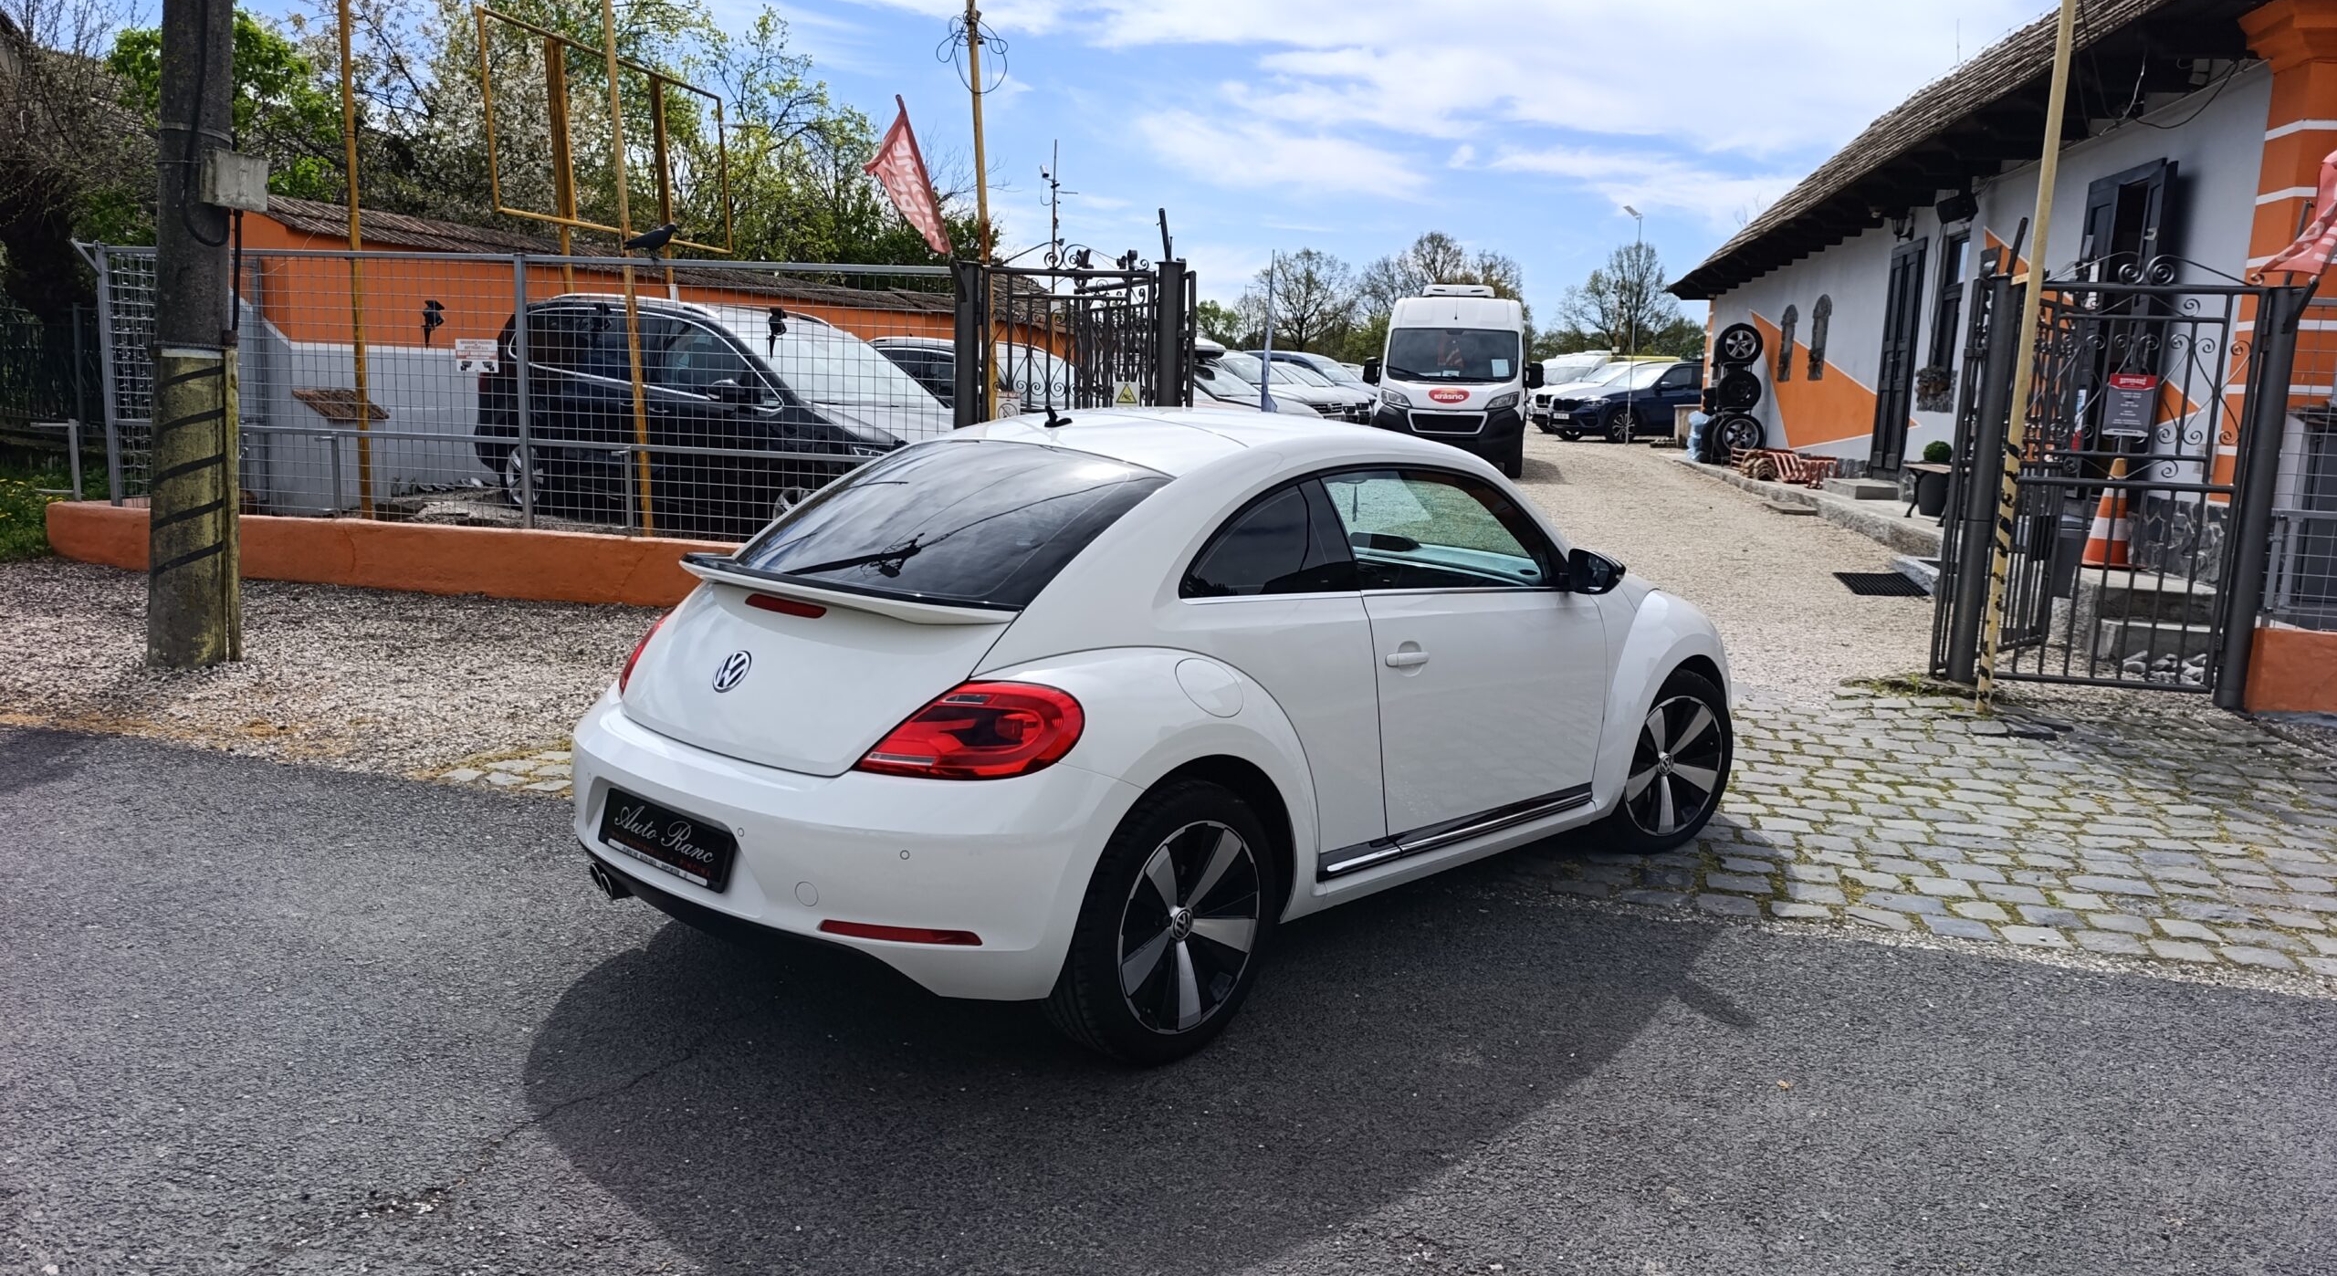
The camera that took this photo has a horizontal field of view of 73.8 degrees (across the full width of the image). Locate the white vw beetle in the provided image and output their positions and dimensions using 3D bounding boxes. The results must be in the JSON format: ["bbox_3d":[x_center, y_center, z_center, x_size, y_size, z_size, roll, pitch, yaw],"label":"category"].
[{"bbox_3d":[0.289,0.043,4.998,1.830,1.487,4.280,9,11,41],"label":"white vw beetle"}]

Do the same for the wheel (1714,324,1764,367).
[{"bbox_3d":[8.531,-4.381,23.249,0.630,0.630,0.220,3,8,7],"label":"wheel"}]

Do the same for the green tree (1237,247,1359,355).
[{"bbox_3d":[5.133,-11.999,62.501,4.800,7.160,4.800,2,8,4],"label":"green tree"}]

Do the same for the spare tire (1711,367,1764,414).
[{"bbox_3d":[8.512,-3.698,23.249,0.620,0.620,0.220,3,8,7],"label":"spare tire"}]

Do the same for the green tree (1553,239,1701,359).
[{"bbox_3d":[18.116,-12.041,62.547,5.820,7.810,5.820,4,8,15],"label":"green tree"}]

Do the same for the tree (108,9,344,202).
[{"bbox_3d":[-14.075,-5.954,23.474,3.670,6.770,3.670,-3,9,-30],"label":"tree"}]

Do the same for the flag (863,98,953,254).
[{"bbox_3d":[-1.757,-3.119,10.500,0.600,1.120,0.350,3,8,11],"label":"flag"}]

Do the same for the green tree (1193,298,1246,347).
[{"bbox_3d":[1.579,-9.749,55.315,2.320,4.510,2.320,2,8,1],"label":"green tree"}]

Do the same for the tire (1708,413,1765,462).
[{"bbox_3d":[8.504,-3.011,23.249,0.650,0.650,0.230,3,8,7],"label":"tire"}]

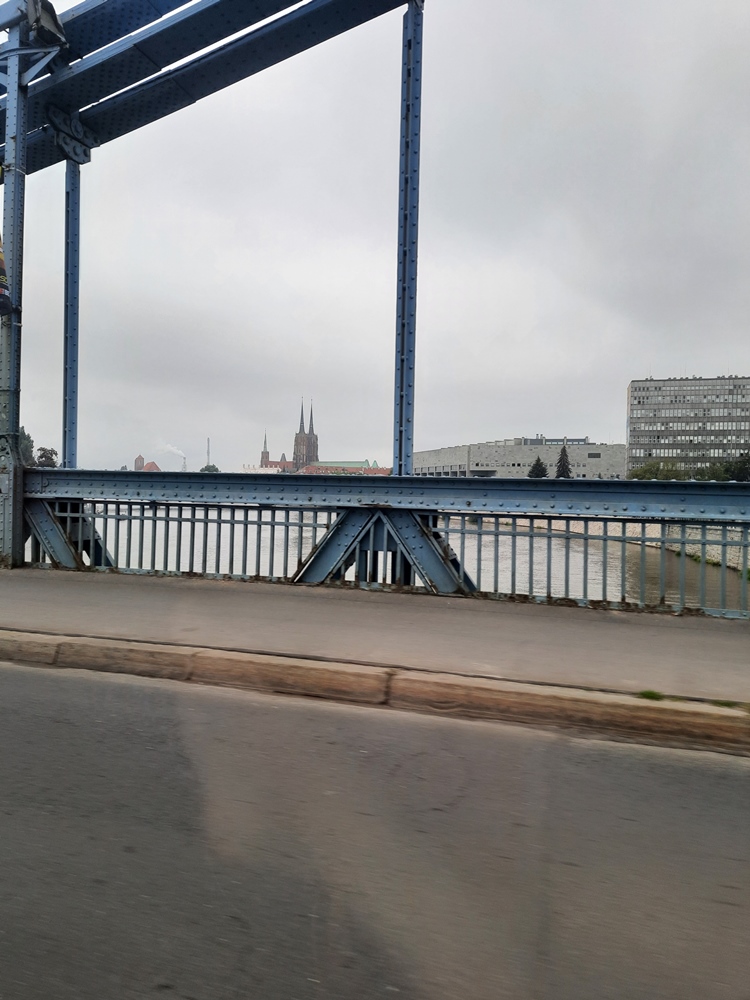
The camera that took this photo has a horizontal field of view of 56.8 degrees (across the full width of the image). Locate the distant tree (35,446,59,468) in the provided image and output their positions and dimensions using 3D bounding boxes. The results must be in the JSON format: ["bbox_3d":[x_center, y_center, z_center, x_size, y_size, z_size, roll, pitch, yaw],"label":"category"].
[{"bbox_3d":[-78.183,-6.941,164.971,6.200,11.400,6.200,1,2,-26],"label":"distant tree"}]

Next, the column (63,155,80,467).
[{"bbox_3d":[-4.221,-2.462,9.651,0.250,4.700,0.220,2,1,17],"label":"column"}]

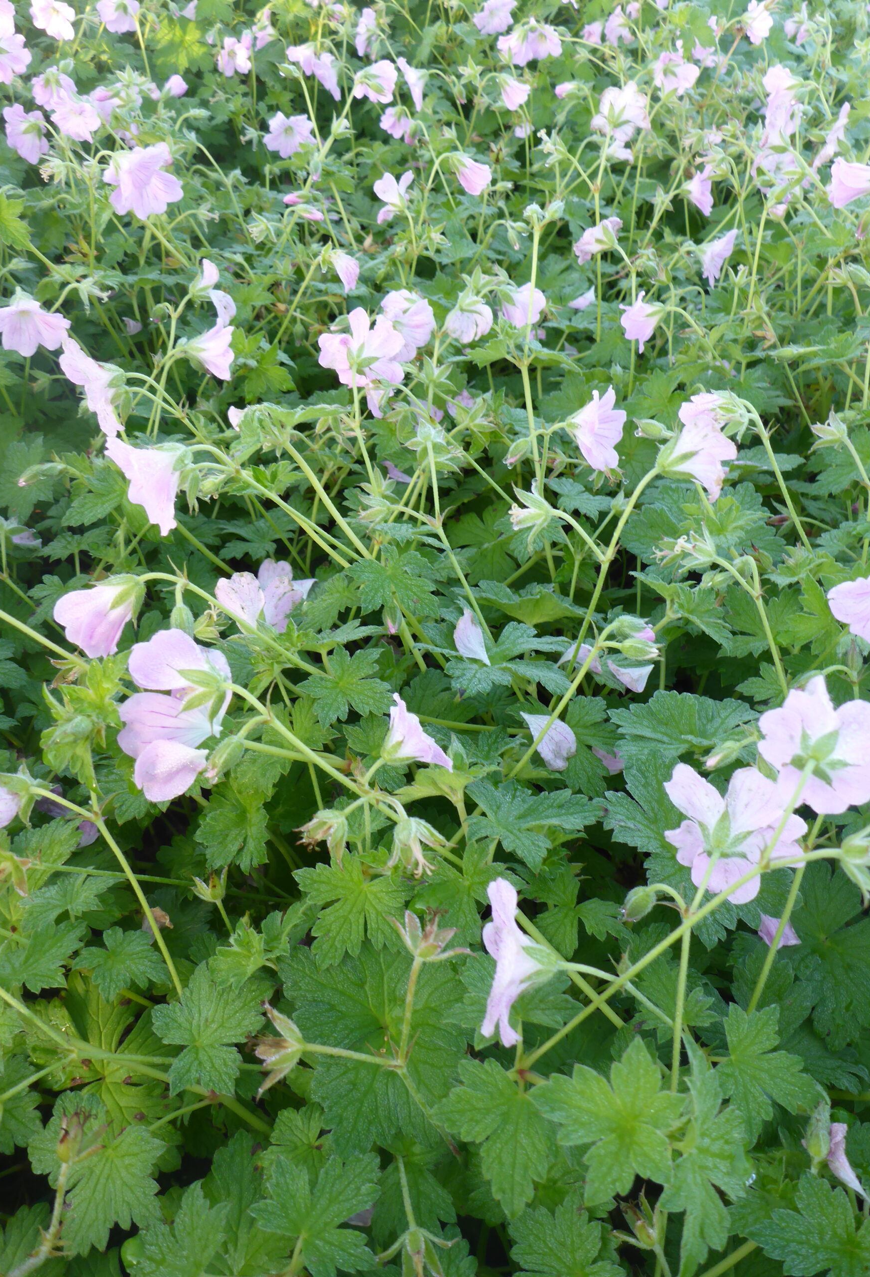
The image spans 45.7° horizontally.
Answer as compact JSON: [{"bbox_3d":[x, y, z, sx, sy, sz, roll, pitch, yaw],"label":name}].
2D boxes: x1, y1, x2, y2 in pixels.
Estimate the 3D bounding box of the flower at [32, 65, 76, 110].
[{"bbox_3d":[-0.298,-0.438,0.810,0.033,0.033,0.021,-25,8,-26],"label":"flower"}]

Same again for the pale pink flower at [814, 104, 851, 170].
[{"bbox_3d":[0.229,-0.285,0.590,0.014,0.036,0.037,22,89,21],"label":"pale pink flower"}]

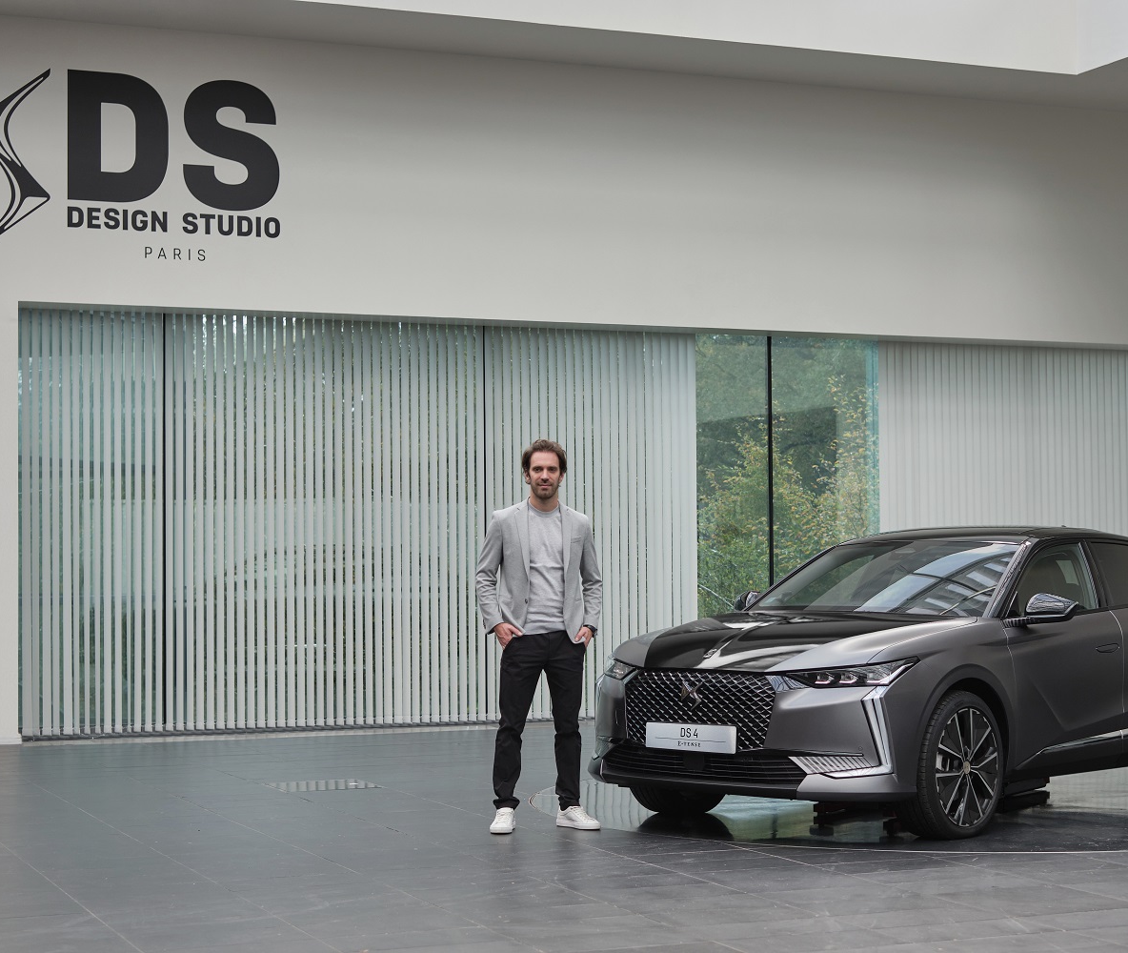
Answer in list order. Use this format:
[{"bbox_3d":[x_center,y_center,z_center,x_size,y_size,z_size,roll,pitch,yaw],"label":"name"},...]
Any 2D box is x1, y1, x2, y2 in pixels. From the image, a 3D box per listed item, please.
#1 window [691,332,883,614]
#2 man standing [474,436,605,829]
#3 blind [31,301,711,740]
[{"bbox_3d":[1.952,0.389,18.287,1.842,3.221,0.120,1,-3,-23],"label":"window"},{"bbox_3d":[-0.122,0.761,10.144,0.620,1.858,0.370,0,-3,-3],"label":"man standing"},{"bbox_3d":[-1.487,0.361,16.985,5.759,3.234,0.100,1,-3,-23],"label":"blind"}]

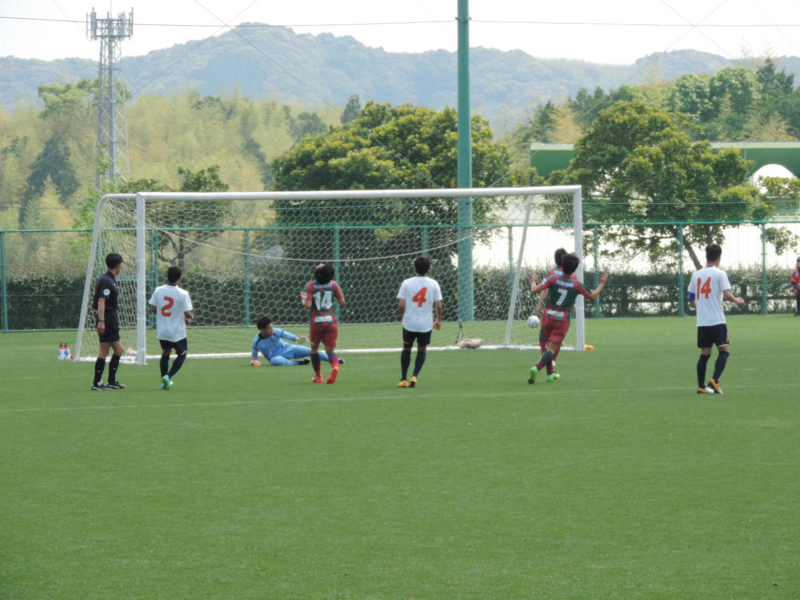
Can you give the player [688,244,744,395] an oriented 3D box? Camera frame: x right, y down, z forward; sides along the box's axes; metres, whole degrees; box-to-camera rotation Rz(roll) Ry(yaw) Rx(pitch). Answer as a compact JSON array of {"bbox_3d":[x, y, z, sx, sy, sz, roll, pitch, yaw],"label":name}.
[{"bbox_3d":[3.724,0.222,68.555,0.570,1.760,0.470,0,1,33],"label":"player"}]

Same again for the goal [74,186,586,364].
[{"bbox_3d":[-1.046,-0.416,88.264,7.560,2.560,2.360,-1,1,-28],"label":"goal"}]

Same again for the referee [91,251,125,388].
[{"bbox_3d":[-3.708,0.267,73.693,0.420,1.750,0.480,-1,1,-18],"label":"referee"}]

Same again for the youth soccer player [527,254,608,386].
[{"bbox_3d":[2.104,0.224,73.466,0.970,1.650,0.600,-1,1,3],"label":"youth soccer player"}]

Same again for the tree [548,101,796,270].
[{"bbox_3d":[5.896,-2.045,125.000,5.370,4.540,5.100,-1,1,0],"label":"tree"}]

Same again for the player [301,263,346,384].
[{"bbox_3d":[-1.005,0.298,74.907,0.580,1.560,0.450,-1,1,0],"label":"player"}]

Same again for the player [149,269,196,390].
[{"bbox_3d":[-2.910,0.339,73.398,0.540,1.590,0.420,-1,1,18],"label":"player"}]

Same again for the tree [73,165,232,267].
[{"bbox_3d":[-5.055,-1.195,118.000,3.270,3.150,3.100,-1,1,0],"label":"tree"}]

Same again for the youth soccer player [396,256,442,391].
[{"bbox_3d":[0.251,0.263,72.695,0.560,1.660,0.360,-1,1,3],"label":"youth soccer player"}]

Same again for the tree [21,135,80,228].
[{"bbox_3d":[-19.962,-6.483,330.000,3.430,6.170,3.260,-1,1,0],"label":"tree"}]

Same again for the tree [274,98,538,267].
[{"bbox_3d":[0.094,-1.916,121.000,5.610,4.520,5.330,-1,1,0],"label":"tree"}]

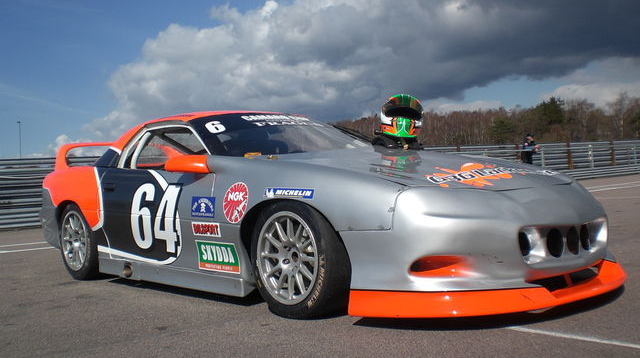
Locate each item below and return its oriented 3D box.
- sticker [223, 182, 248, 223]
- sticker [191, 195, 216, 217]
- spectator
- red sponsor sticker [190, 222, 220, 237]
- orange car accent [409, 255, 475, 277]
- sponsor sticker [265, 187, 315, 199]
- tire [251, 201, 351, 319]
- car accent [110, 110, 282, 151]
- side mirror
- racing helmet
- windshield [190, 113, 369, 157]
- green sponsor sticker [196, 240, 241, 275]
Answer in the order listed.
[{"bbox_3d":[-0.469,0.132,3.715,0.012,0.235,0.235,3,-4,-43],"label":"sticker"},{"bbox_3d":[-0.676,0.167,3.916,0.020,0.119,0.247,-3,0,-43],"label":"sticker"},{"bbox_3d":[7.570,-0.785,23.808,0.450,1.740,0.500,-3,1,35],"label":"spectator"},{"bbox_3d":[-0.676,0.301,3.959,0.012,0.079,0.280,-4,1,-44],"label":"red sponsor sticker"},{"bbox_3d":[0.532,0.383,2.936,0.273,0.091,0.111,-3,0,-1],"label":"orange car accent"},{"bbox_3d":[-0.155,0.074,3.374,0.012,0.052,0.375,23,-17,-41],"label":"sponsor sticker"},{"bbox_3d":[-0.070,0.386,3.411,0.273,0.616,0.616,-3,0,-43],"label":"tire"},{"bbox_3d":[-0.773,-0.374,5.236,1.363,0.293,1.262,-3,0,-43],"label":"car accent"},{"bbox_3d":[-0.812,-0.089,4.073,0.210,0.115,0.190,-4,1,-44],"label":"side mirror"},{"bbox_3d":[0.493,-0.384,4.027,0.255,0.265,0.330,-3,1,-7],"label":"racing helmet"},{"bbox_3d":[-0.211,-0.318,4.679,1.475,0.343,0.768,-3,0,-43],"label":"windshield"},{"bbox_3d":[-0.591,0.447,3.834,0.025,0.169,0.434,-3,0,-43],"label":"green sponsor sticker"}]

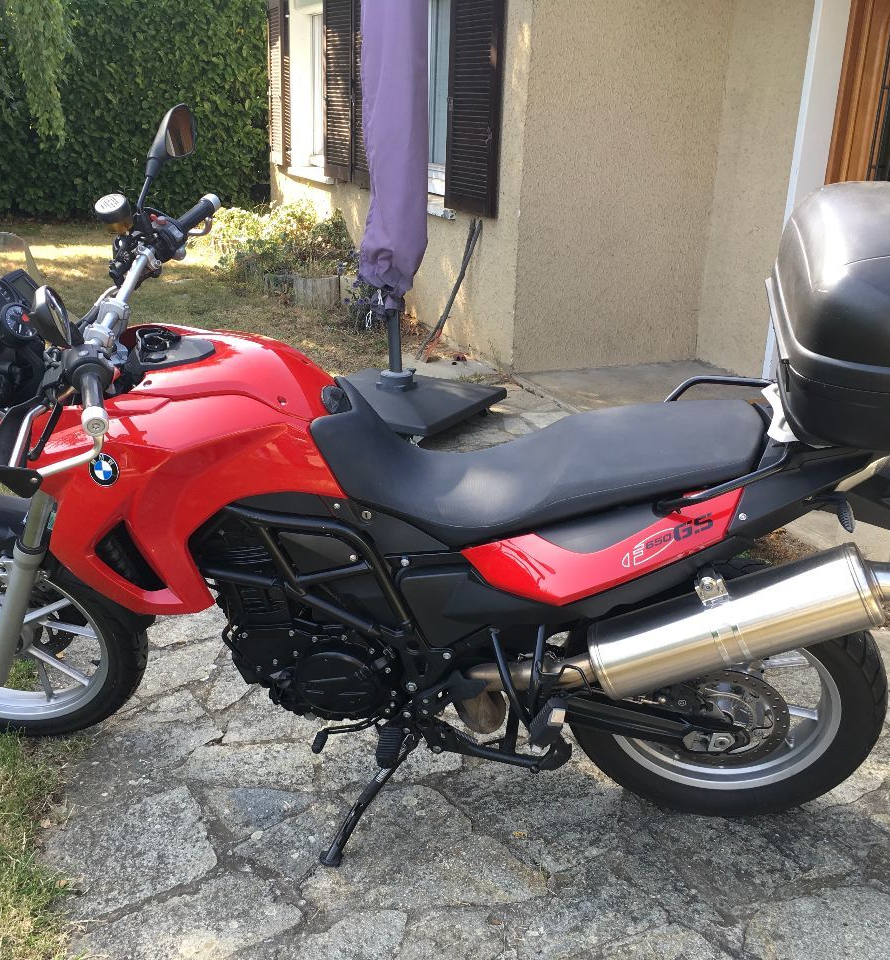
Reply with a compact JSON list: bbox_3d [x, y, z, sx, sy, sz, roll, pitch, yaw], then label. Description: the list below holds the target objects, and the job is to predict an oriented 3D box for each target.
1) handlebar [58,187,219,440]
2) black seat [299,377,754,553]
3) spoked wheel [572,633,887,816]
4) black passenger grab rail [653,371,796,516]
[{"bbox_3d":[-0.546,-0.306,1.873,0.200,0.180,0.800,1,35,3],"label":"handlebar"},{"bbox_3d":[0.171,-0.058,1.919,0.780,0.250,0.270,4,35,8],"label":"black seat"},{"bbox_3d":[0.564,0.442,2.202,0.656,0.656,0.145,4,35,8],"label":"spoked wheel"},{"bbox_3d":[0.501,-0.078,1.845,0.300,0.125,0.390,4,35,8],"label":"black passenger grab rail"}]

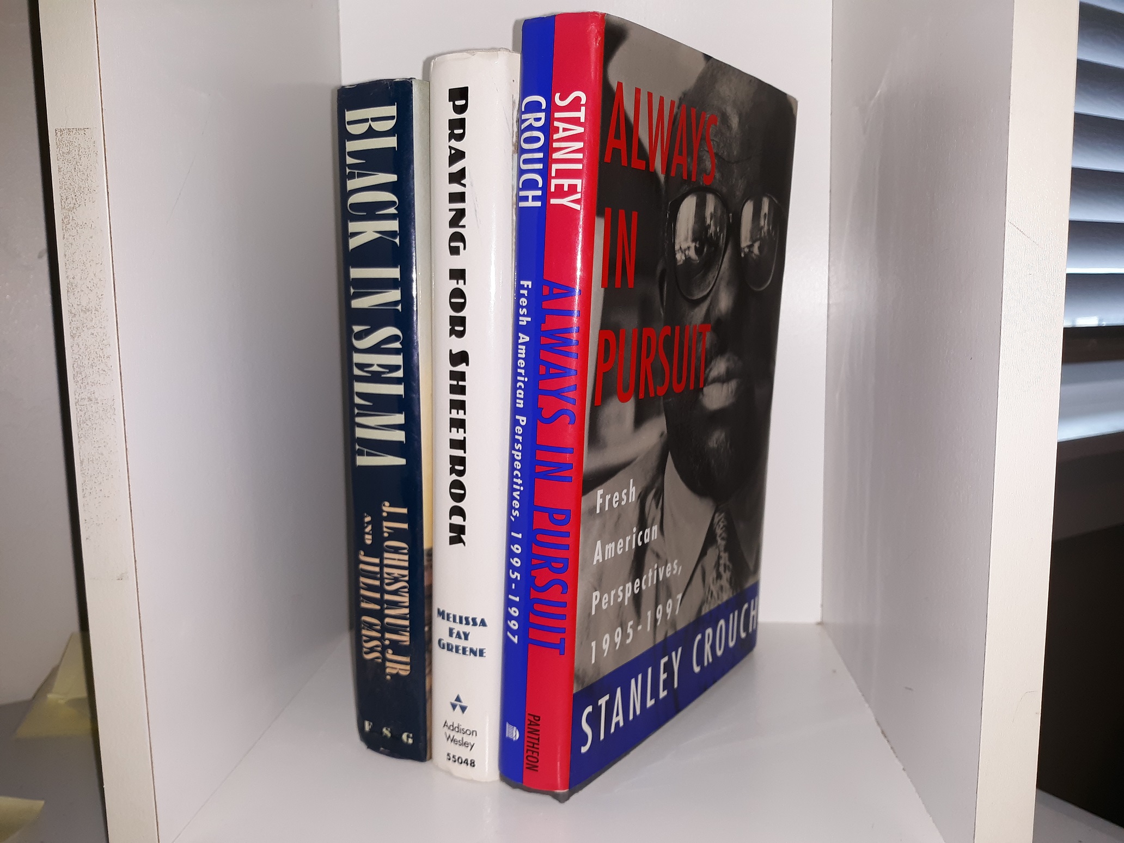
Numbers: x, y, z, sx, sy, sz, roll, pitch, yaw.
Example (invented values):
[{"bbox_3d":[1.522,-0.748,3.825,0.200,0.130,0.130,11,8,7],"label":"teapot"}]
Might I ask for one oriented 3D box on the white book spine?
[{"bbox_3d":[0.006,-0.004,0.360,0.031,0.237,0.157,6,11,28],"label":"white book spine"}]

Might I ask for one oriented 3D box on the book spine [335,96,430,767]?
[{"bbox_3d":[-0.027,-0.004,0.378,0.030,0.234,0.155,4,10,27],"label":"book spine"}]

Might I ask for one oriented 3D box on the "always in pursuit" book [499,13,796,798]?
[{"bbox_3d":[0.038,-0.006,0.342,0.030,0.243,0.156,9,12,34],"label":"\"always in pursuit\" book"}]

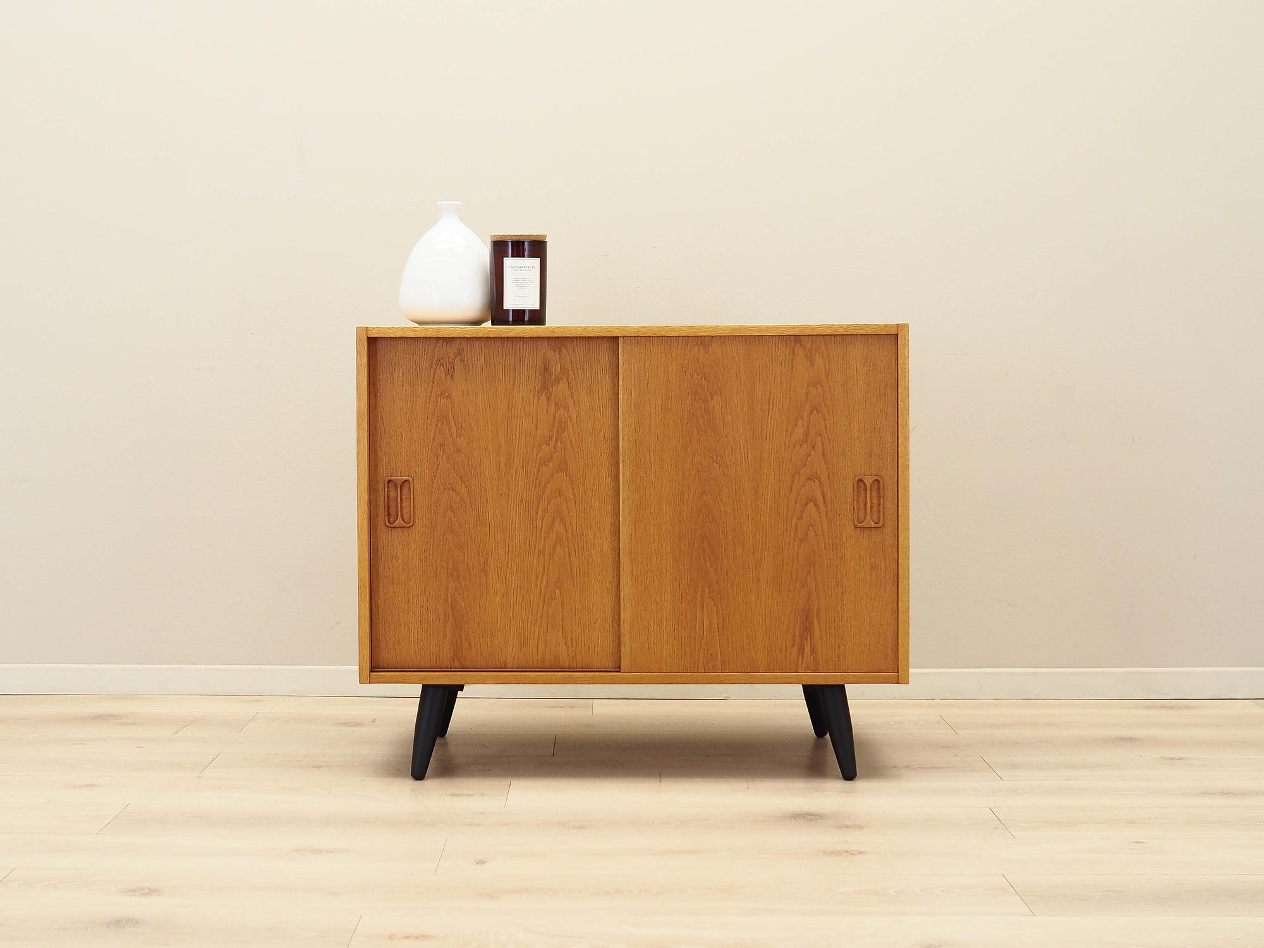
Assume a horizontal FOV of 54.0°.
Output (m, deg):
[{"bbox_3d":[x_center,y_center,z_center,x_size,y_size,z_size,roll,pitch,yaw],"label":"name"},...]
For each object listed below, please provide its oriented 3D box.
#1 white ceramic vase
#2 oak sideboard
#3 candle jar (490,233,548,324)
[{"bbox_3d":[-0.301,-0.333,1.986,0.147,0.205,0.147,0,4,0],"label":"white ceramic vase"},{"bbox_3d":[0.002,0.121,2.068,0.830,0.712,0.385,0,4,0],"label":"oak sideboard"},{"bbox_3d":[-0.180,-0.305,1.979,0.089,0.150,0.089,0,4,0],"label":"candle jar"}]

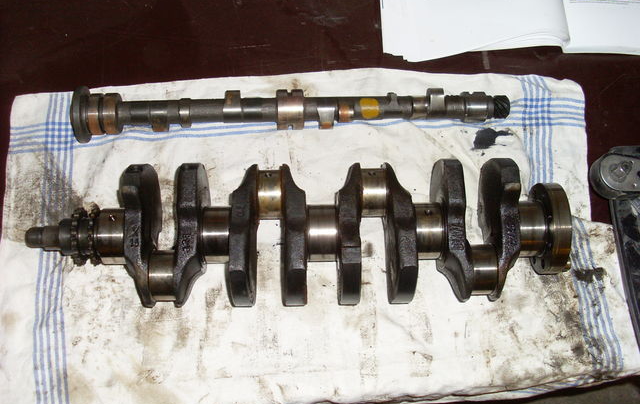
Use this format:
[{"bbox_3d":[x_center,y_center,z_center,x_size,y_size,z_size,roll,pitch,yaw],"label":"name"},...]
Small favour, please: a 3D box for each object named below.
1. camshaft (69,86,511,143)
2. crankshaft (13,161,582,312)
[{"bbox_3d":[-0.026,-0.098,0.749,0.455,0.059,0.059,-1,72,-2],"label":"camshaft"},{"bbox_3d":[-0.024,0.031,0.683,0.512,0.096,0.141,-1,72,-2],"label":"crankshaft"}]

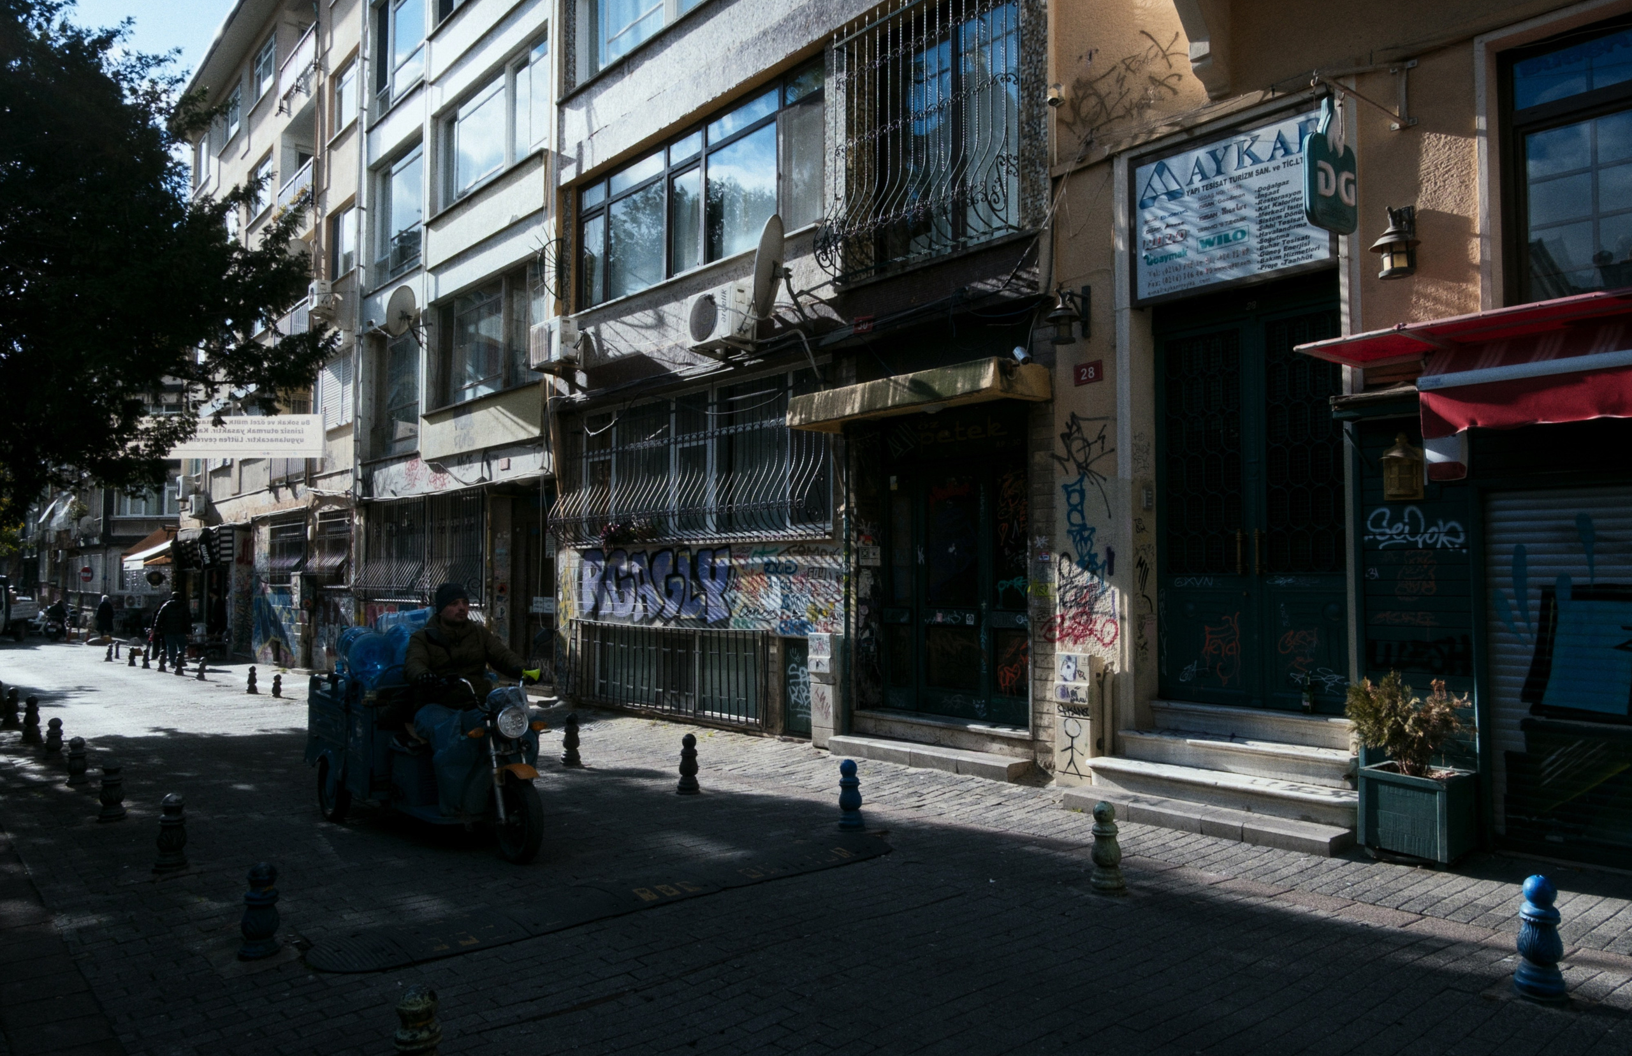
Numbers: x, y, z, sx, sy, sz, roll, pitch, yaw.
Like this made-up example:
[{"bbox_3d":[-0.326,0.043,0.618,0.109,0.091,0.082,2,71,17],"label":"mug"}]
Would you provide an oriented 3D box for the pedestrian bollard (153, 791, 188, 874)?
[{"bbox_3d":[-3.753,1.770,6.349,0.184,0.440,0.184,2,-3,-30],"label":"pedestrian bollard"}]

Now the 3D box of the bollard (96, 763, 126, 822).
[{"bbox_3d":[-5.028,1.873,7.777,0.184,0.422,0.184,2,-3,-33],"label":"bollard"}]

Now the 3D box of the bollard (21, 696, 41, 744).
[{"bbox_3d":[-8.184,1.998,11.357,0.170,0.440,0.170,3,-4,-41],"label":"bollard"}]

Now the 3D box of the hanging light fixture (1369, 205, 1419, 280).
[{"bbox_3d":[3.580,-1.759,6.708,0.340,0.451,0.265,3,-4,-41],"label":"hanging light fixture"}]

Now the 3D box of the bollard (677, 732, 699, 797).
[{"bbox_3d":[-1.021,1.885,8.710,0.184,0.461,0.184,0,-3,-7],"label":"bollard"}]

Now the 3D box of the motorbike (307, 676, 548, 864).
[{"bbox_3d":[-2.444,1.490,7.243,1.020,1.090,2.670,3,-4,-41],"label":"motorbike"}]

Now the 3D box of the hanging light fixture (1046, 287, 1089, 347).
[{"bbox_3d":[1.997,-1.644,8.493,0.400,0.435,0.260,3,-4,-41],"label":"hanging light fixture"}]

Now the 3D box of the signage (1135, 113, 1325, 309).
[{"bbox_3d":[3.074,-2.374,8.102,0.120,1.199,1.607,3,-4,-41],"label":"signage"}]

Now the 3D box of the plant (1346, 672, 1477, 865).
[{"bbox_3d":[3.588,1.415,6.564,0.580,1.080,0.680,3,-4,-41],"label":"plant"}]

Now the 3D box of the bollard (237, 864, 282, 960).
[{"bbox_3d":[-2.478,1.696,4.862,0.180,0.396,0.180,2,-3,-27],"label":"bollard"}]

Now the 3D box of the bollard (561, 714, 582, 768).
[{"bbox_3d":[-2.175,1.884,9.705,0.172,0.450,0.172,3,-4,-41],"label":"bollard"}]

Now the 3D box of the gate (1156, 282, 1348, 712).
[{"bbox_3d":[3.160,-0.202,7.868,0.100,2.980,1.560,3,-4,-41],"label":"gate"}]

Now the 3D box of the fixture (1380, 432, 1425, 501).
[{"bbox_3d":[3.563,-0.377,6.673,0.160,0.415,0.260,3,-4,-41],"label":"fixture"}]

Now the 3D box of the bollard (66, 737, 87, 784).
[{"bbox_3d":[-5.947,1.867,8.770,0.148,0.360,0.148,3,-4,-41],"label":"bollard"}]

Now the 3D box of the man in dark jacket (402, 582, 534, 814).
[{"bbox_3d":[-2.167,1.033,6.873,0.660,1.380,0.780,3,-4,-41],"label":"man in dark jacket"}]

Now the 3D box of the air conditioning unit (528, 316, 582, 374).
[{"bbox_3d":[-3.720,-2.602,15.504,0.290,0.610,0.878,3,-4,-41],"label":"air conditioning unit"}]

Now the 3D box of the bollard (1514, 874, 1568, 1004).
[{"bbox_3d":[2.704,1.520,4.065,0.176,0.455,0.176,3,-4,-41],"label":"bollard"}]

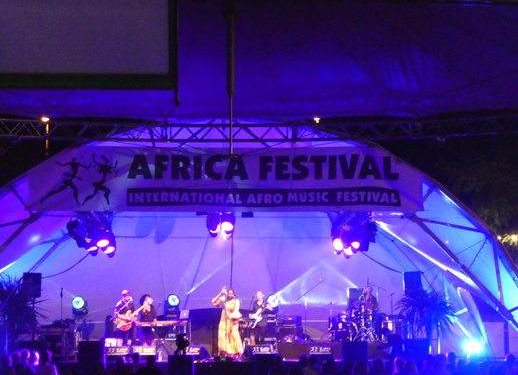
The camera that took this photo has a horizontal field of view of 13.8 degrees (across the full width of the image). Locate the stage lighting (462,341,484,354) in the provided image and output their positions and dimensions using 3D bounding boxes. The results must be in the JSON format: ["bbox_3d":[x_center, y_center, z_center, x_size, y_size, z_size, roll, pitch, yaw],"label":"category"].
[{"bbox_3d":[5.285,3.961,53.000,0.460,0.310,0.300,0,-2,6],"label":"stage lighting"}]

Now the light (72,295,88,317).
[{"bbox_3d":[-4.711,3.140,56.500,0.420,0.580,0.420,-1,-3,19],"label":"light"}]

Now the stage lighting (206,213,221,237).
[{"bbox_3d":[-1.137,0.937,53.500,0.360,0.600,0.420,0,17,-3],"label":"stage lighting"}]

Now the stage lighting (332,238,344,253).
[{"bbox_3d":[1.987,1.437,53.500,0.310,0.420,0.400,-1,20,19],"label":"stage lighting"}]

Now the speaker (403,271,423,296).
[{"bbox_3d":[3.788,2.384,53.000,0.440,0.620,0.420,0,-2,12],"label":"speaker"}]

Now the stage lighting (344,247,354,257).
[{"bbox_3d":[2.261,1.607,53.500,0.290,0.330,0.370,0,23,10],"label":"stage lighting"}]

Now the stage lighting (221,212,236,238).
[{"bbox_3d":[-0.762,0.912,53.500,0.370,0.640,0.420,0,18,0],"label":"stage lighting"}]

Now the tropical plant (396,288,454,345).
[{"bbox_3d":[4.083,3.212,52.500,1.420,1.500,1.380,0,-2,0],"label":"tropical plant"}]

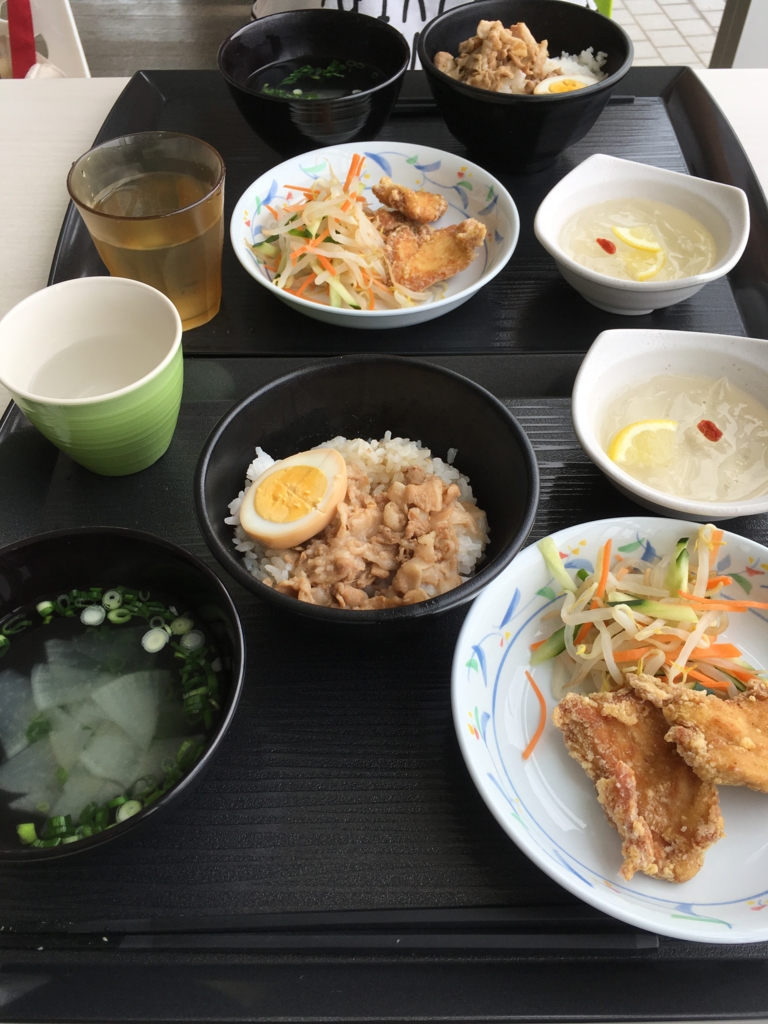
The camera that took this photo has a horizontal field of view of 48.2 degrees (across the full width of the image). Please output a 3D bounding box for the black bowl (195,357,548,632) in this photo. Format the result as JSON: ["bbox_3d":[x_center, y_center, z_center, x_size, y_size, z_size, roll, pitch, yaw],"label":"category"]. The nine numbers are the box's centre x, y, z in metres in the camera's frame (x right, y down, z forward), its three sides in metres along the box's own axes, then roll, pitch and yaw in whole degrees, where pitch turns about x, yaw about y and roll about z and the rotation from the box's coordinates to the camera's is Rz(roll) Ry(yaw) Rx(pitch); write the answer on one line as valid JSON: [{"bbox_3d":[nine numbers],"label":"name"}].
[{"bbox_3d":[-0.006,0.007,0.375,0.140,0.074,0.140,0,53,0],"label":"black bowl"}]

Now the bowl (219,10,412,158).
[{"bbox_3d":[-0.046,-0.284,0.596,0.127,0.068,0.127,0,53,0],"label":"bowl"}]

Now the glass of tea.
[{"bbox_3d":[-0.125,-0.152,0.486,0.081,0.086,0.081,0,53,0],"label":"glass of tea"}]

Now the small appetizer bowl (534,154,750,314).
[{"bbox_3d":[0.146,-0.150,0.503,0.113,0.056,0.114,21,56,15],"label":"small appetizer bowl"}]

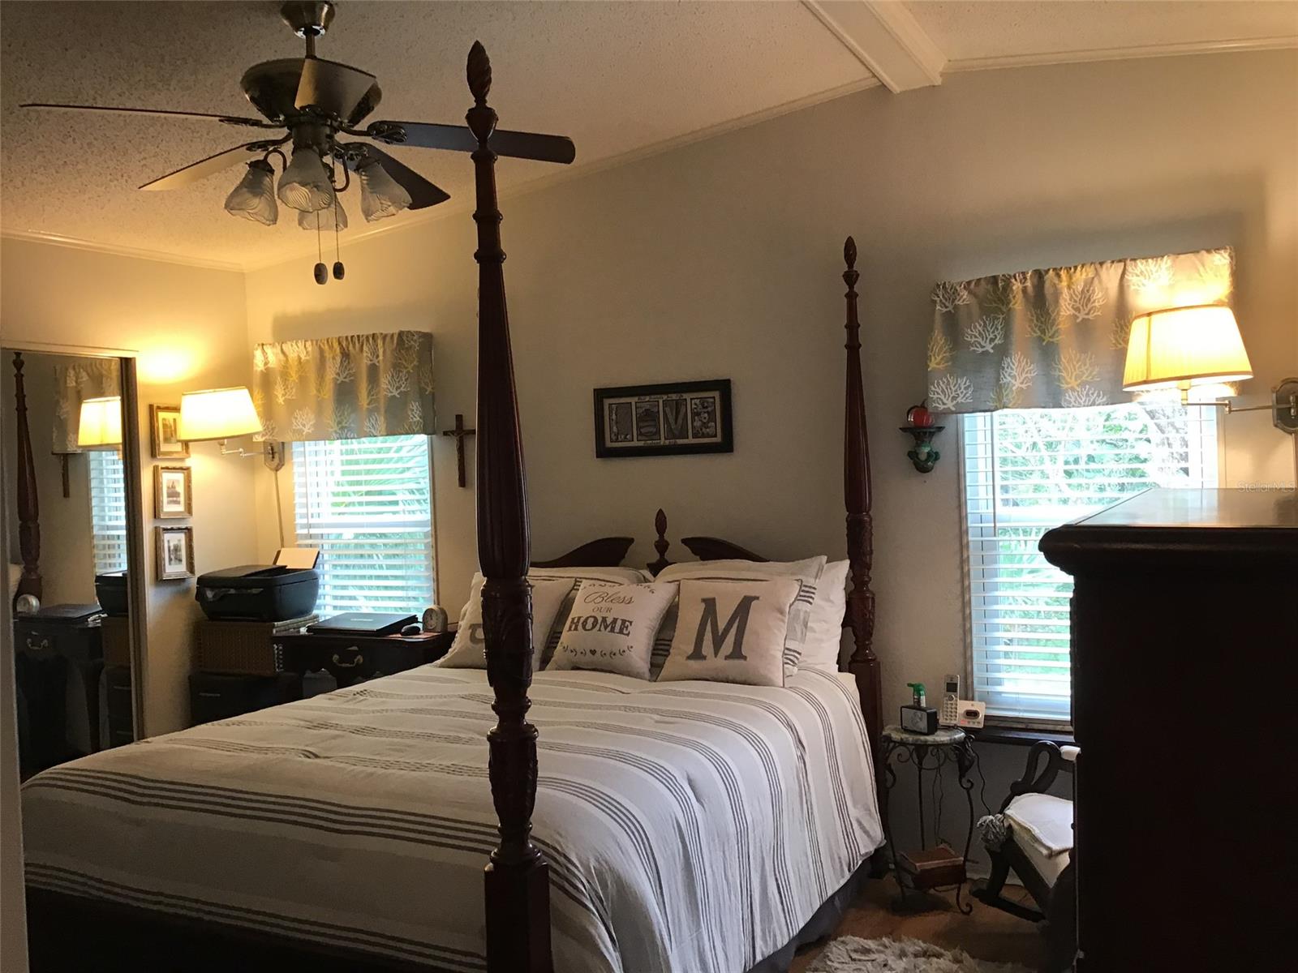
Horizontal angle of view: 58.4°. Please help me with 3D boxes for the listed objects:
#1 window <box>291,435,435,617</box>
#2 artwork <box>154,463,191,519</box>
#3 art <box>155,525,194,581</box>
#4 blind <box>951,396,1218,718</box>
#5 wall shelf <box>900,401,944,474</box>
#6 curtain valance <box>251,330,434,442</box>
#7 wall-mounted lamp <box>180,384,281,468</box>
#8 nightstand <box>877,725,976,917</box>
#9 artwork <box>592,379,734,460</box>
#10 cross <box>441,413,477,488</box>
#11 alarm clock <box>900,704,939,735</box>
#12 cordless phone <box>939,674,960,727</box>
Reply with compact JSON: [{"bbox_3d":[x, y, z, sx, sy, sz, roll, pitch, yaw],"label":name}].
[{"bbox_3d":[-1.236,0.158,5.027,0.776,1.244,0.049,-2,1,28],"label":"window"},{"bbox_3d":[-1.989,0.025,4.864,0.025,0.226,0.160,-2,1,28],"label":"artwork"},{"bbox_3d":[-1.977,0.278,4.850,0.042,0.212,0.150,-2,1,27],"label":"art"},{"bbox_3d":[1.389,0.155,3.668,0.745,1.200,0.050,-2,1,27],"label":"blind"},{"bbox_3d":[0.901,-0.161,3.828,0.138,0.232,0.100,-2,1,27],"label":"wall shelf"},{"bbox_3d":[-1.318,-0.420,4.961,0.929,0.426,0.099,-2,1,28],"label":"curtain valance"},{"bbox_3d":[-1.722,-0.232,4.913,0.328,0.335,0.560,-2,1,27],"label":"wall-mounted lamp"},{"bbox_3d":[0.888,1.036,3.655,0.287,0.534,0.287,-2,1,28],"label":"nightstand"},{"bbox_3d":[0.045,-0.247,4.292,0.568,0.267,0.028,-2,1,28],"label":"artwork"},{"bbox_3d":[-0.774,-0.144,4.728,0.171,0.305,0.026,-2,1,28],"label":"cross"},{"bbox_3d":[0.863,0.744,3.713,0.052,0.077,0.092,-3,1,-45],"label":"alarm clock"},{"bbox_3d":[0.979,0.695,3.768,0.055,0.165,0.035,-2,-19,27],"label":"cordless phone"}]

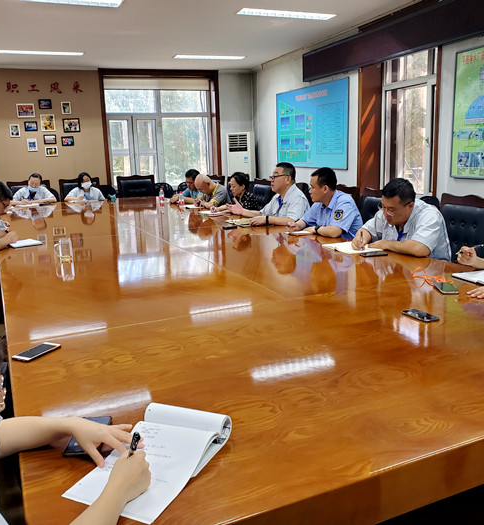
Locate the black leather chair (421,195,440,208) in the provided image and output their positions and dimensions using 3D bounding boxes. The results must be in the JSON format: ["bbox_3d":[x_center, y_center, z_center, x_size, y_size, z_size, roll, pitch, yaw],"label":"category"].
[{"bbox_3d":[1.749,-0.211,5.519,0.586,0.909,0.566,-7,13,-22],"label":"black leather chair"}]

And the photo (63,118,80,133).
[{"bbox_3d":[-3.079,-2.482,9.535,0.288,0.238,0.024,-8,14,-24],"label":"photo"}]

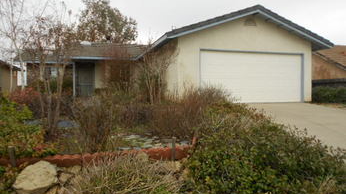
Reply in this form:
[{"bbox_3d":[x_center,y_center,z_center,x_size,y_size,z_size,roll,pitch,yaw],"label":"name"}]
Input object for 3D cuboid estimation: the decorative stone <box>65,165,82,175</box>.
[{"bbox_3d":[-1.385,1.023,3.620,0.250,0.130,0.180,0,1,0],"label":"decorative stone"}]

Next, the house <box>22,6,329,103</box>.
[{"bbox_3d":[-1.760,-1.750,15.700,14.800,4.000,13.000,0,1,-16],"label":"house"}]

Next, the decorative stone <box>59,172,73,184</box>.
[{"bbox_3d":[-1.447,1.083,3.500,0.190,0.150,0.160,0,1,0],"label":"decorative stone"}]

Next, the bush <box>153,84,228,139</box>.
[{"bbox_3d":[0.314,0.295,4.950,1.500,1.030,1.150,0,1,0],"label":"bush"}]

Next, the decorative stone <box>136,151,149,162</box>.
[{"bbox_3d":[-0.432,0.846,3.680,0.170,0.140,0.140,0,1,0],"label":"decorative stone"}]

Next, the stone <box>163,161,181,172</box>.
[{"bbox_3d":[-0.021,0.957,3.580,0.250,0.140,0.180,0,1,0],"label":"stone"}]

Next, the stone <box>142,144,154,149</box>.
[{"bbox_3d":[-0.367,0.742,3.900,0.190,0.060,0.170,0,1,0],"label":"stone"}]

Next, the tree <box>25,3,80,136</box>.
[{"bbox_3d":[-2.270,-0.499,4.900,1.000,2.520,0.950,0,1,0],"label":"tree"}]

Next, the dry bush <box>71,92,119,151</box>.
[{"bbox_3d":[-1.222,0.386,4.100,0.800,0.950,0.750,0,1,0],"label":"dry bush"}]

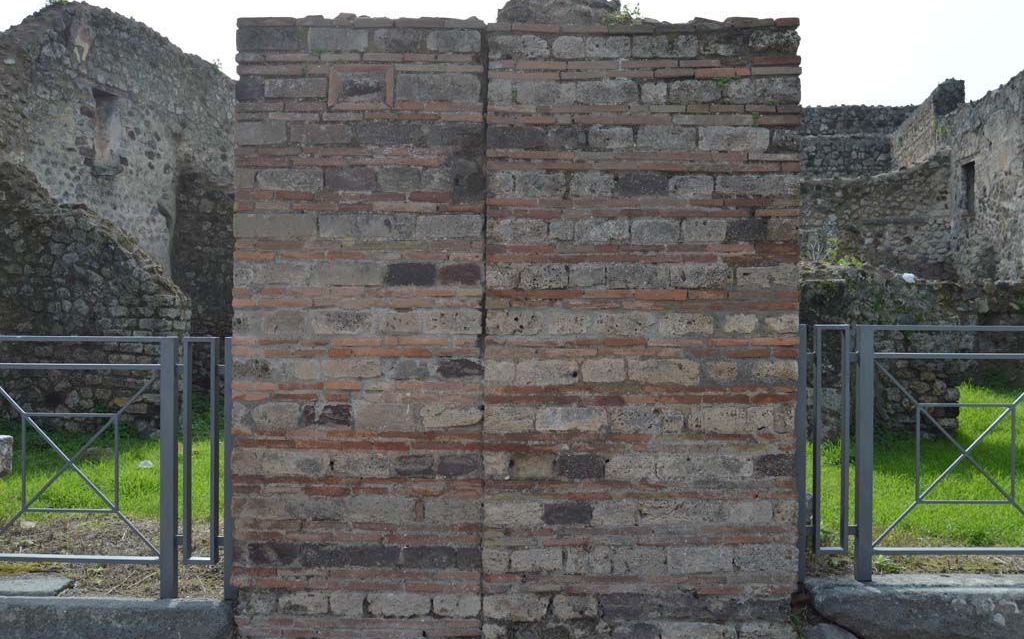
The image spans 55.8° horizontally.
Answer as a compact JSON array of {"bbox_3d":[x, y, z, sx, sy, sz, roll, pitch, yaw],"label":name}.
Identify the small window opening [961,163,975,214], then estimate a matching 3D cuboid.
[{"bbox_3d":[8.100,-2.300,17.100,0.300,0.930,0.520,0,1,3],"label":"small window opening"}]

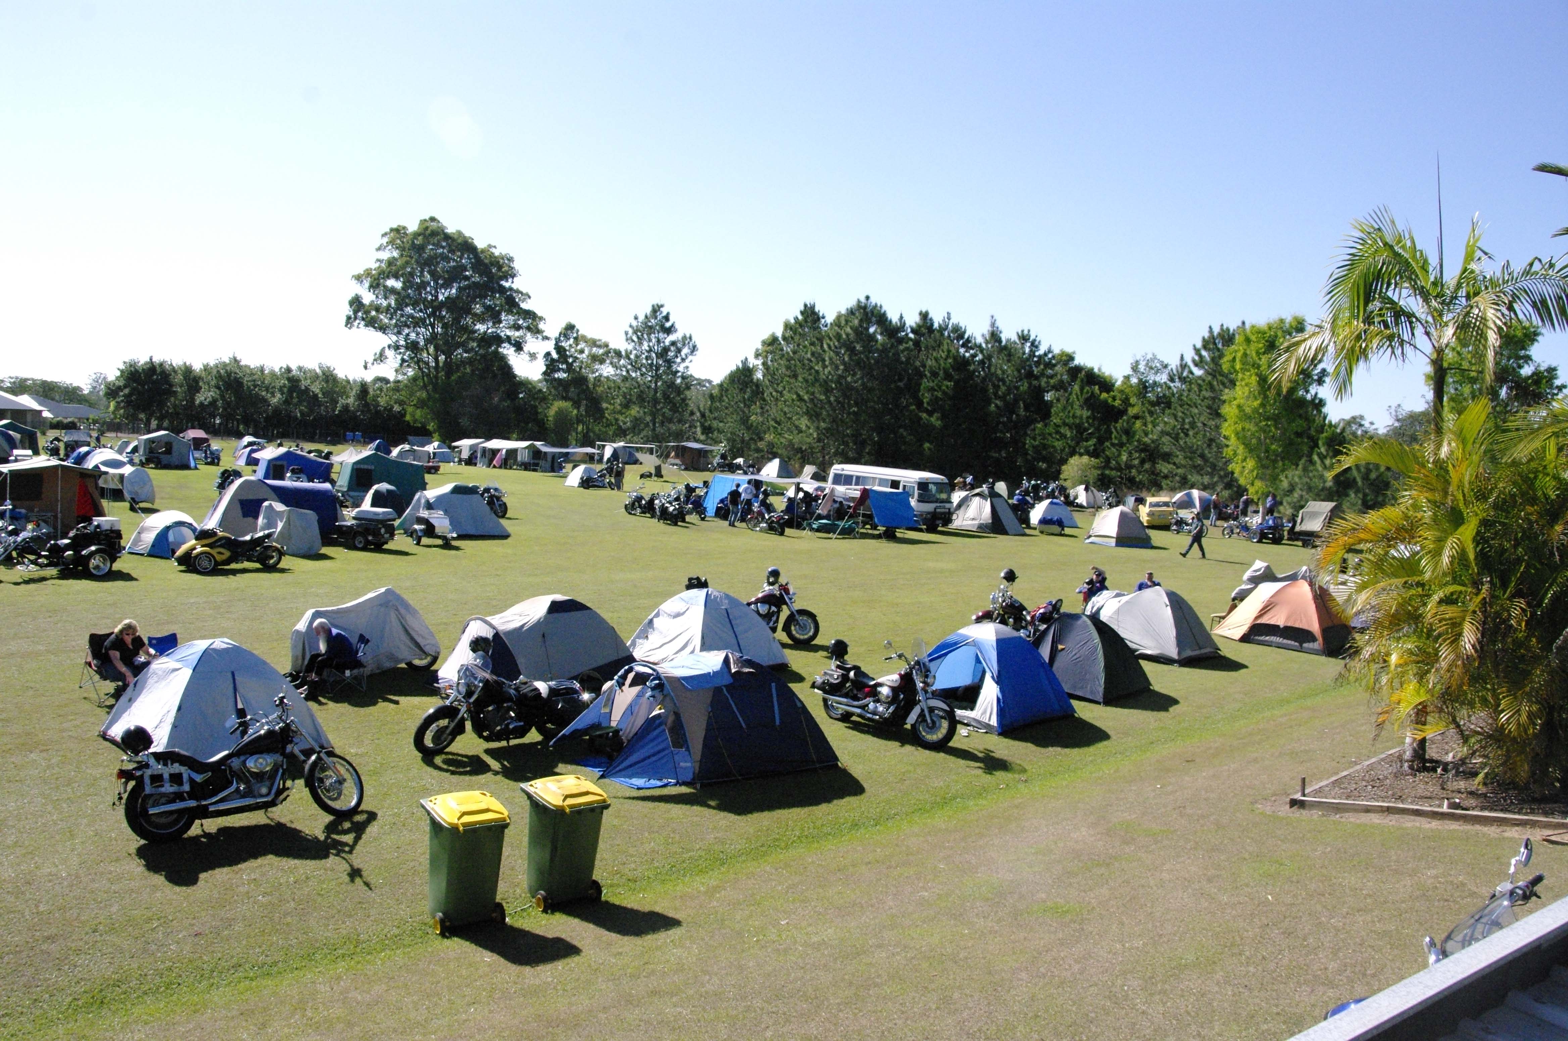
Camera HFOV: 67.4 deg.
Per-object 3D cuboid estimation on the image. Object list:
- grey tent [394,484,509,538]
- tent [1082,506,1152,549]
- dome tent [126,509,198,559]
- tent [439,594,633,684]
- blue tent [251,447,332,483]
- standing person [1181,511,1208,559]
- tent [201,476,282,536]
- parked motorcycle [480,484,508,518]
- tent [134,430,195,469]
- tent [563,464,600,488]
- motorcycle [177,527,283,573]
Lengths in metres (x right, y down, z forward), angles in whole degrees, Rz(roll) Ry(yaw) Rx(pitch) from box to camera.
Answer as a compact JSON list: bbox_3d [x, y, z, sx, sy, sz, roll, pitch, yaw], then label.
[{"bbox_3d":[-11.209,-0.328,39.947,3.250,1.680,2.150,0,5,-28],"label":"grey tent"},{"bbox_3d":[13.975,0.253,49.126,2.000,1.520,2.000,1,5,-22],"label":"tent"},{"bbox_3d":[-16.718,0.322,32.135,1.800,1.140,1.700,8,7,42],"label":"dome tent"},{"bbox_3d":[-3.985,1.884,19.500,2.000,1.280,3.150,5,5,22],"label":"tent"},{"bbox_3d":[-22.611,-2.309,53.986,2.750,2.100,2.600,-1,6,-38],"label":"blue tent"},{"bbox_3d":[15.324,0.505,43.757,0.750,1.740,0.500,3,5,11],"label":"standing person"},{"bbox_3d":[-17.096,-0.511,37.484,2.400,1.800,2.400,1,6,-25],"label":"tent"},{"bbox_3d":[-11.621,-0.864,46.432,2.400,1.400,0.900,7,6,43],"label":"parked motorcycle"},{"bbox_3d":[-34.043,-3.947,64.763,2.800,2.020,2.100,0,6,-32],"label":"tent"},{"bbox_3d":[-11.187,-2.565,66.634,1.850,1.250,1.850,0,6,-33],"label":"tent"},{"bbox_3d":[-14.525,0.646,30.940,2.650,1.140,1.500,0,5,-30],"label":"motorcycle"}]

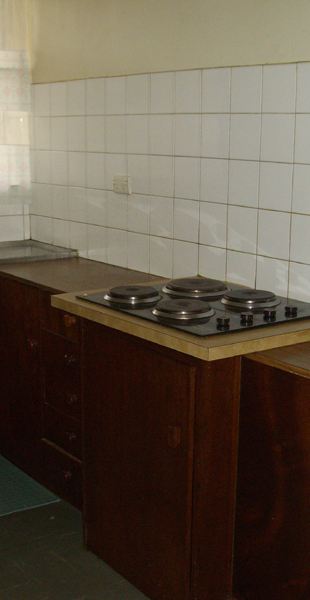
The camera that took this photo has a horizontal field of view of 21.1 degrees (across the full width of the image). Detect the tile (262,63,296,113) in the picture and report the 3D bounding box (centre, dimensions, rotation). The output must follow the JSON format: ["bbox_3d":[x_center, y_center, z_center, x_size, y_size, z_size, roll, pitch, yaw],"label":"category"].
[{"bbox_3d":[0.388,-0.658,2.596,0.008,0.151,0.151,-8,15,-36],"label":"tile"}]

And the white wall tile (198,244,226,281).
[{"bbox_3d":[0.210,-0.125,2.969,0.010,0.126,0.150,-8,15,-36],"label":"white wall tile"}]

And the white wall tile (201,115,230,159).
[{"bbox_3d":[0.212,-0.565,2.881,0.010,0.151,0.150,-8,15,-36],"label":"white wall tile"}]

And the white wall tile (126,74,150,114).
[{"bbox_3d":[-0.063,-0.779,3.155,0.010,0.150,0.150,-8,14,-35],"label":"white wall tile"}]

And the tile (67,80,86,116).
[{"bbox_3d":[-0.320,-0.840,3.465,0.010,0.148,0.148,-8,14,-35],"label":"tile"}]

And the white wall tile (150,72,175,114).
[{"bbox_3d":[0.032,-0.760,3.084,0.010,0.151,0.150,-8,15,-36],"label":"white wall tile"}]

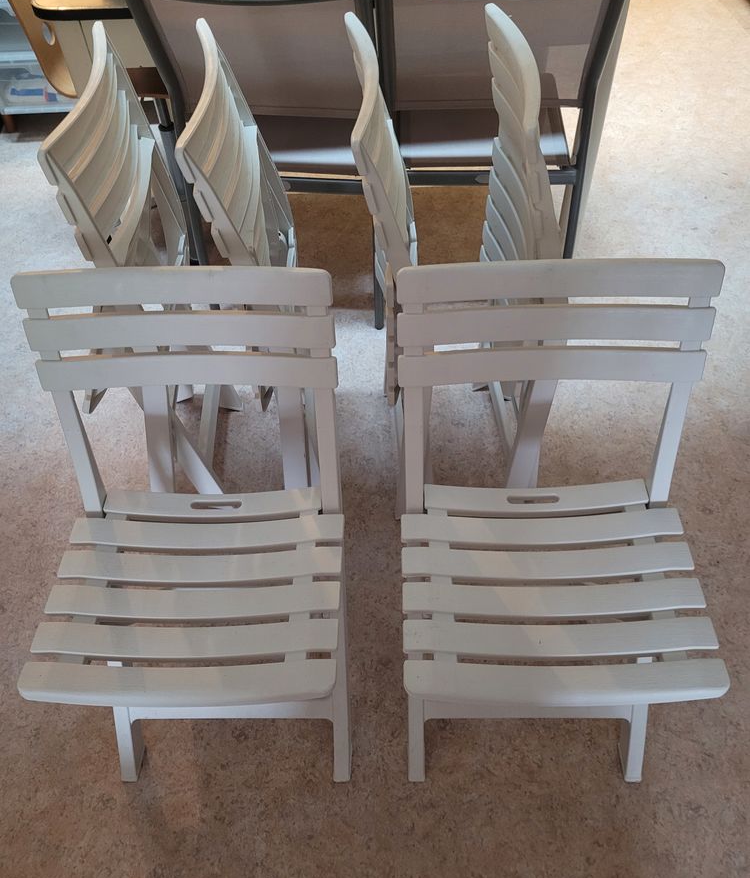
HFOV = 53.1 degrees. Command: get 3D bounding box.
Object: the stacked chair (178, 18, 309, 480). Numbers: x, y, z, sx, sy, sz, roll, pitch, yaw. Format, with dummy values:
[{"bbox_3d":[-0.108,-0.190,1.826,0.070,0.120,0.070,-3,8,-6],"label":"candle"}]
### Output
[{"bbox_3d":[-0.197,-0.272,1.465,0.162,0.879,0.419,-4,50,-1],"label":"stacked chair"}]

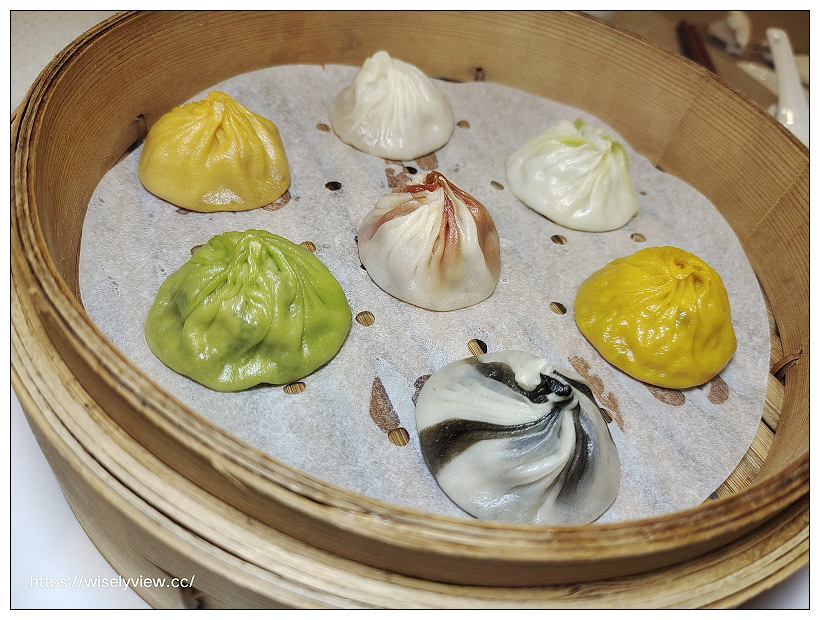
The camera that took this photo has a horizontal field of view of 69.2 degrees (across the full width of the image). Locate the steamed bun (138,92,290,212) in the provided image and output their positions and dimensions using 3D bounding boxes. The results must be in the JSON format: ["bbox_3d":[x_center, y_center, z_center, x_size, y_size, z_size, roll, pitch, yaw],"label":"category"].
[{"bbox_3d":[-0.065,-0.057,0.196,0.049,0.029,0.045,6,49,-7],"label":"steamed bun"}]

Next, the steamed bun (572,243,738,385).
[{"bbox_3d":[0.080,-0.004,0.181,0.050,0.029,0.048,-2,50,-13],"label":"steamed bun"}]

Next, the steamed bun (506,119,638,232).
[{"bbox_3d":[0.064,-0.057,0.223,0.049,0.029,0.052,-15,54,-23],"label":"steamed bun"}]

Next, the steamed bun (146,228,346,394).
[{"bbox_3d":[-0.042,-0.005,0.154,0.052,0.030,0.046,-2,50,-14],"label":"steamed bun"}]

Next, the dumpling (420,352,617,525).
[{"bbox_3d":[0.028,0.026,0.144,0.053,0.029,0.048,40,53,21],"label":"dumpling"}]

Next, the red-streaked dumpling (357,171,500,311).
[{"bbox_3d":[0.009,-0.026,0.184,0.047,0.030,0.045,14,48,0],"label":"red-streaked dumpling"}]

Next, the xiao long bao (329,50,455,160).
[{"bbox_3d":[-0.004,-0.086,0.235,0.050,0.027,0.054,6,49,-7],"label":"xiao long bao"}]

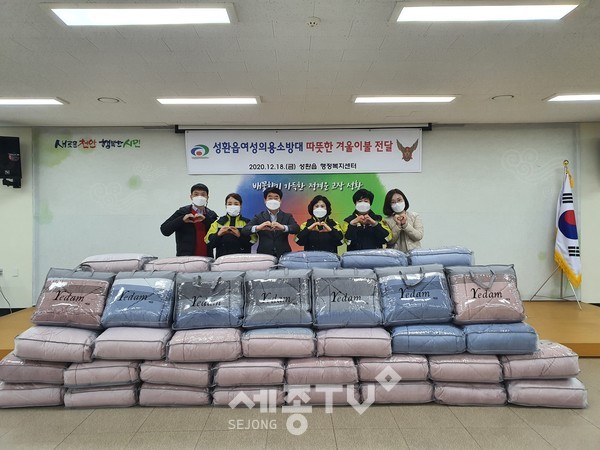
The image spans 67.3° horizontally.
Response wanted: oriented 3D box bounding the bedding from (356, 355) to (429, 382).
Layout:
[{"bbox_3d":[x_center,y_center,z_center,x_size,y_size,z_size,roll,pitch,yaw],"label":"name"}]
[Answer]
[{"bbox_3d":[0.730,1.125,3.732,0.551,0.170,0.470,-1,1,-1],"label":"bedding"}]

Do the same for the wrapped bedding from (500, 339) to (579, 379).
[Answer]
[{"bbox_3d":[1.847,1.082,3.666,0.580,0.195,0.450,-1,1,-1],"label":"wrapped bedding"}]

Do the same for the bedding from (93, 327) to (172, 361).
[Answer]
[{"bbox_3d":[-1.365,0.997,3.864,0.588,0.195,0.490,-1,1,-1],"label":"bedding"}]

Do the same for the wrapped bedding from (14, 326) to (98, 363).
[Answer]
[{"bbox_3d":[-1.978,1.005,3.866,0.621,0.200,0.490,0,1,6],"label":"wrapped bedding"}]

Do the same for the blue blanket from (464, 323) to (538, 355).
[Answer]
[{"bbox_3d":[1.591,0.906,3.740,0.570,0.200,0.450,-1,1,0],"label":"blue blanket"}]

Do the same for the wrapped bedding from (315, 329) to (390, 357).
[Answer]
[{"bbox_3d":[0.441,0.981,3.890,0.603,0.195,0.490,-1,1,-1],"label":"wrapped bedding"}]

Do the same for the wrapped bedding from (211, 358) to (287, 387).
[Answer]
[{"bbox_3d":[-0.407,1.168,3.787,0.565,0.185,0.490,-1,1,-1],"label":"wrapped bedding"}]

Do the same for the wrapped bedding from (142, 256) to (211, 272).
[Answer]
[{"bbox_3d":[-1.040,0.392,4.064,0.570,0.195,0.450,-1,1,0],"label":"wrapped bedding"}]

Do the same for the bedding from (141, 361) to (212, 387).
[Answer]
[{"bbox_3d":[-0.954,1.174,3.781,0.565,0.185,0.490,-1,1,4],"label":"bedding"}]

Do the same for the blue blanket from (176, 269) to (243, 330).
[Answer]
[{"bbox_3d":[-0.736,0.627,3.750,0.560,0.465,0.200,-1,-13,0],"label":"blue blanket"}]

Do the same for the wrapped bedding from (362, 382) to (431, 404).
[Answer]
[{"bbox_3d":[0.755,1.293,3.725,0.550,0.165,0.470,-1,1,-1],"label":"wrapped bedding"}]

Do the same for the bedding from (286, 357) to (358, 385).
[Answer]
[{"bbox_3d":[0.171,1.165,3.780,0.573,0.185,0.490,-1,1,-1],"label":"bedding"}]

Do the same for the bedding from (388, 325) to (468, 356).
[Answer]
[{"bbox_3d":[1.012,0.911,3.734,0.570,0.200,0.450,-1,1,0],"label":"bedding"}]

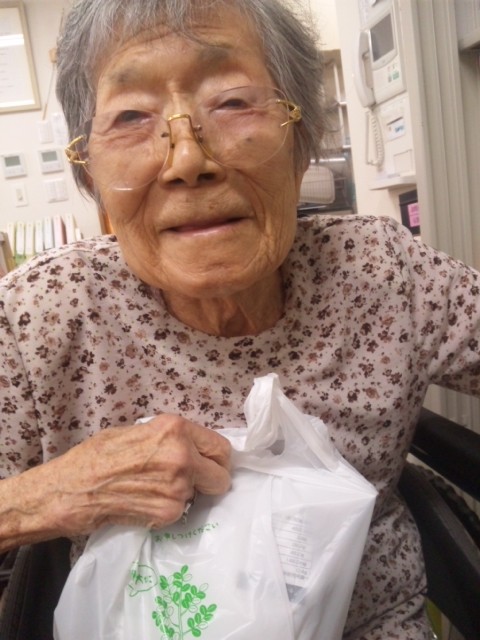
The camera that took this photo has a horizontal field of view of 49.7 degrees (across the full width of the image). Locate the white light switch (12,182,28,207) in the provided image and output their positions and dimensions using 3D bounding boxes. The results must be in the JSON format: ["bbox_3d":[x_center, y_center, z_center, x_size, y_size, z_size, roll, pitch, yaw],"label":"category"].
[{"bbox_3d":[-1.166,-0.664,2.750,0.070,0.120,0.012,-7,7,2],"label":"white light switch"}]

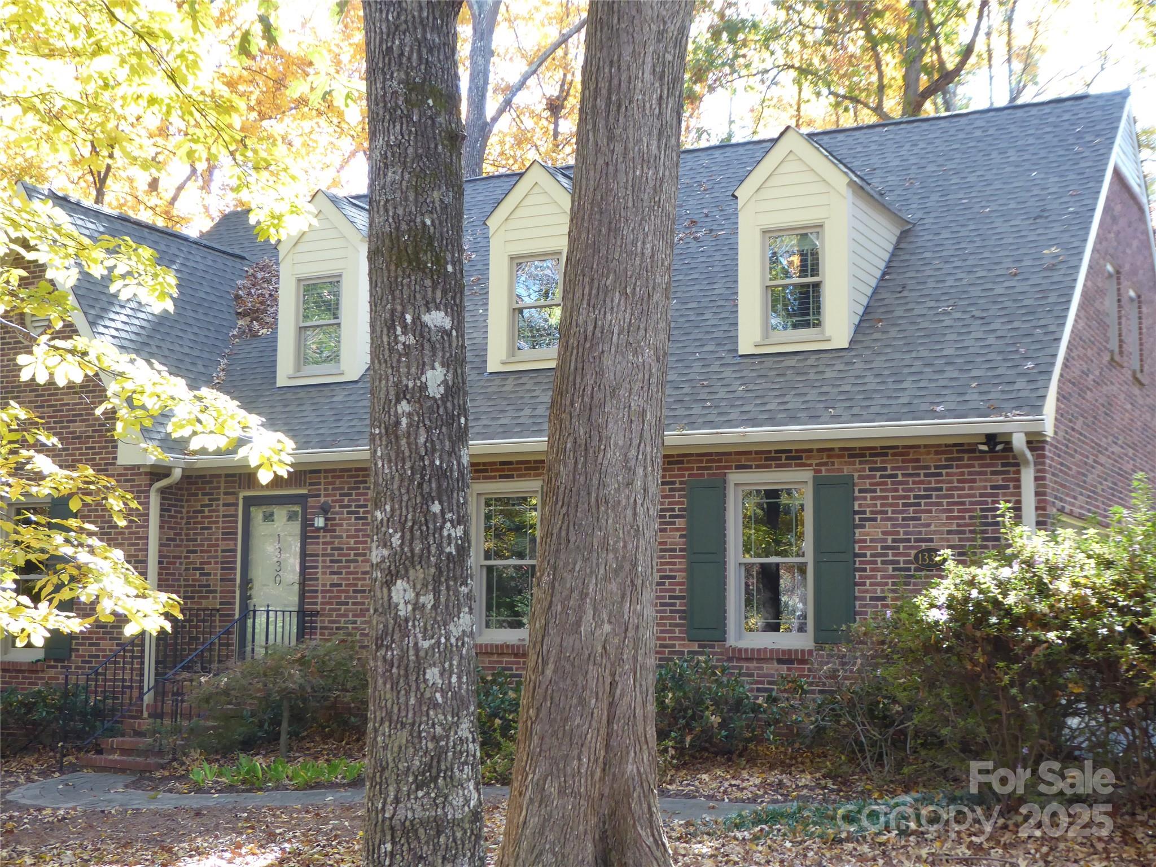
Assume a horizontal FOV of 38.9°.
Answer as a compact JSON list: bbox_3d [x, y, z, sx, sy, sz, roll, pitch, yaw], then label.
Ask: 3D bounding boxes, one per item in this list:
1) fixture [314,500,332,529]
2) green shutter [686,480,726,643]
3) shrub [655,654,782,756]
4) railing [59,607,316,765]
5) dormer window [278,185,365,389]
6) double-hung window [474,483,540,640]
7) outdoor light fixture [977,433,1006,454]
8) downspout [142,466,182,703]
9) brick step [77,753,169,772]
[{"bbox_3d":[-2.867,0.903,18.282,0.150,0.320,0.200,-3,-7,27],"label":"fixture"},{"bbox_3d":[1.257,1.248,16.182,0.410,1.600,0.045,-3,-7,27],"label":"green shutter"},{"bbox_3d":[1.265,2.534,15.317,1.300,0.940,0.850,-3,-7,27],"label":"shrub"},{"bbox_3d":[-4.107,2.674,17.422,1.440,1.660,2.500,-3,-7,27],"label":"railing"},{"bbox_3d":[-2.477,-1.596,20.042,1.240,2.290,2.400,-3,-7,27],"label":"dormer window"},{"bbox_3d":[-0.754,1.351,17.284,0.890,1.700,0.120,-3,-8,27],"label":"double-hung window"},{"bbox_3d":[3.755,0.092,14.842,0.250,0.190,0.180,-3,-7,27],"label":"outdoor light fixture"},{"bbox_3d":[-4.722,1.836,18.553,0.460,2.980,0.220,-3,-7,27],"label":"downspout"},{"bbox_3d":[-4.514,3.344,16.594,1.200,0.160,0.340,-3,-7,27],"label":"brick step"}]

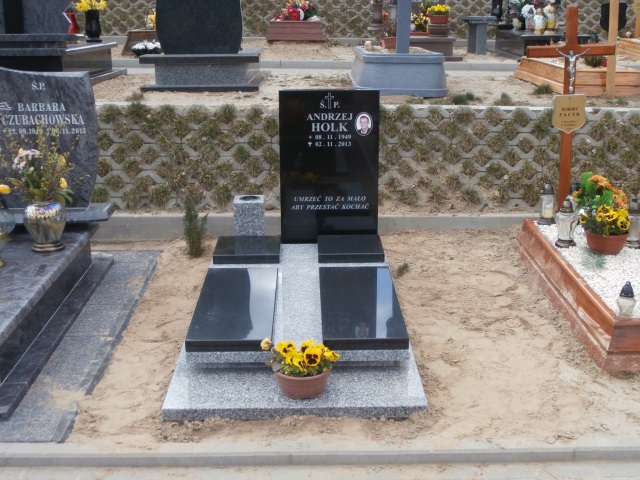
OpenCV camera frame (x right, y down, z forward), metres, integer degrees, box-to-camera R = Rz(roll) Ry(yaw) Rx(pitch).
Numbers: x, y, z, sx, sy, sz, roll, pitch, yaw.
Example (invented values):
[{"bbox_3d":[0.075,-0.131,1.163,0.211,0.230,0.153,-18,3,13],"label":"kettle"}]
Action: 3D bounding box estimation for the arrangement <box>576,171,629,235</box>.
[{"bbox_3d":[1.511,-0.194,4.658,0.294,0.337,0.280,-1,17,-1],"label":"arrangement"}]

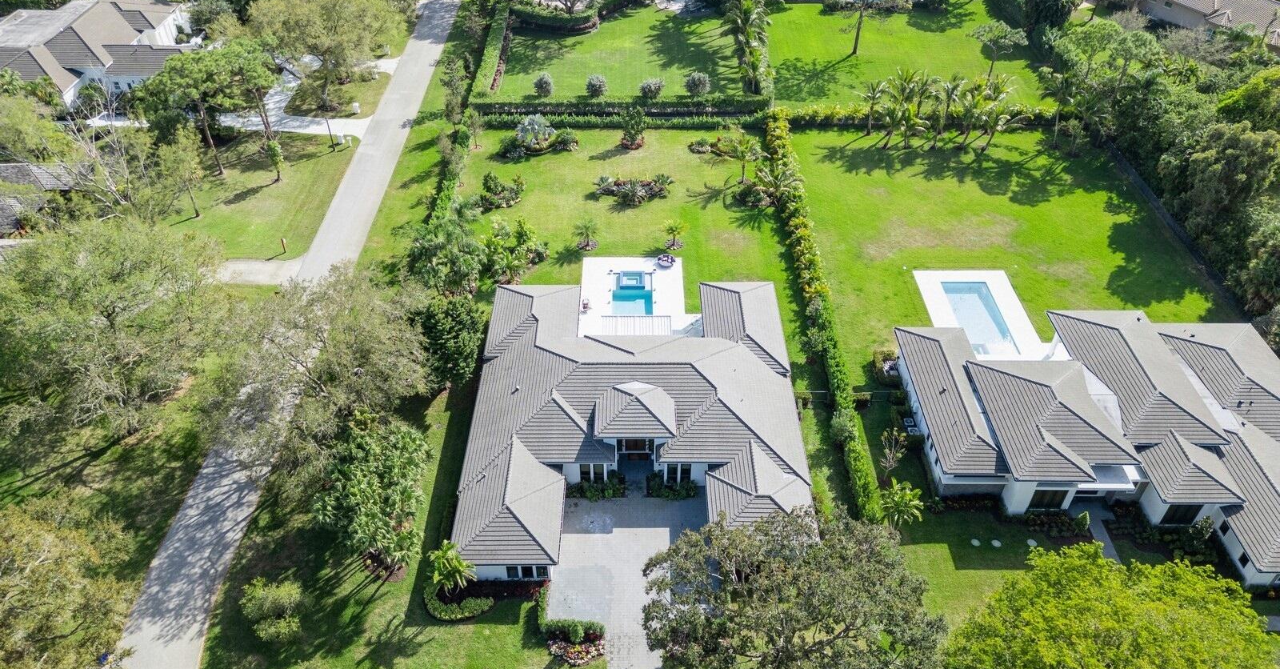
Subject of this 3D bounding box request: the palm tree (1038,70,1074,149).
[{"bbox_3d":[55.000,-28.940,116.770,4.800,9.600,4.800,0,41,0],"label":"palm tree"}]

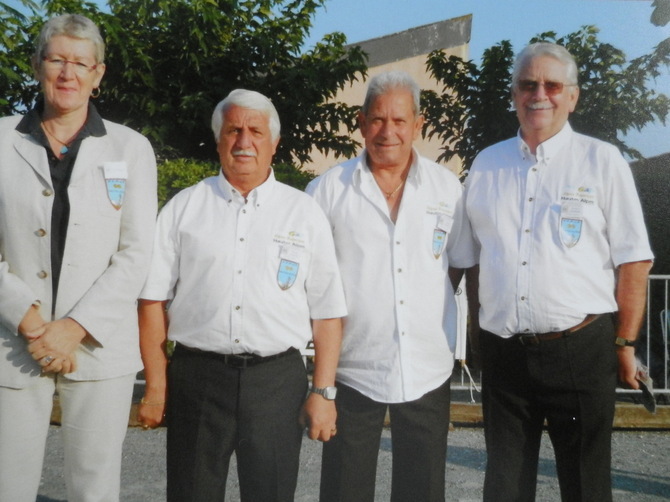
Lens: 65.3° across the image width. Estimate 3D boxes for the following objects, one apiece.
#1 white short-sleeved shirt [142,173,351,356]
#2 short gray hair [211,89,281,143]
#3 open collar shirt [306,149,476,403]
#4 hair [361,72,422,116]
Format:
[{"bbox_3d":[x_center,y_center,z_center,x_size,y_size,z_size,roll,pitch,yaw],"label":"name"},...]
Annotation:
[{"bbox_3d":[-0.259,0.033,1.480,0.570,0.530,0.290,0,3,-6],"label":"white short-sleeved shirt"},{"bbox_3d":[-0.251,-0.378,1.480,0.190,0.165,0.215,0,3,-7],"label":"short gray hair"},{"bbox_3d":[0.164,0.071,1.570,0.530,0.740,0.280,0,3,-6],"label":"open collar shirt"},{"bbox_3d":[0.166,-0.464,1.560,0.172,0.145,0.200,0,3,7],"label":"hair"}]

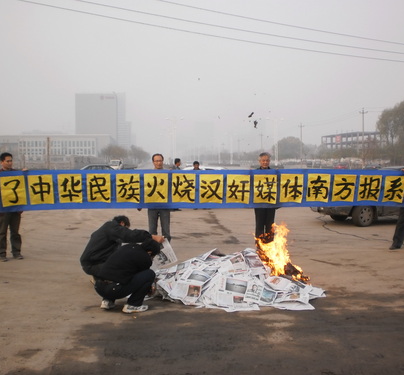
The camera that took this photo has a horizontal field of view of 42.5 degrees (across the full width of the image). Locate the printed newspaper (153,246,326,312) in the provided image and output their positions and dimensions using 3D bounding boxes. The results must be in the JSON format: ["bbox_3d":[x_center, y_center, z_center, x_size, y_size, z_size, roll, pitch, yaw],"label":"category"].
[{"bbox_3d":[0.410,1.036,6.253,2.000,0.450,1.600,0,3,0],"label":"printed newspaper"}]

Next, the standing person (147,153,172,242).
[{"bbox_3d":[-0.732,0.288,8.872,0.540,1.710,0.380,0,3,-6],"label":"standing person"}]

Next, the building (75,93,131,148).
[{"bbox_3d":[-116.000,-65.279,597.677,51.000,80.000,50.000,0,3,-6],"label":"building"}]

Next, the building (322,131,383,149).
[{"bbox_3d":[74.300,-17.723,253.461,17.000,15.800,36.000,-1,3,-14],"label":"building"}]

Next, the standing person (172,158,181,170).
[{"bbox_3d":[-0.817,-0.077,17.014,0.320,1.710,0.500,0,3,6],"label":"standing person"}]

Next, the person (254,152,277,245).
[{"bbox_3d":[1.081,0.278,8.871,0.540,1.730,0.380,0,3,-3],"label":"person"}]

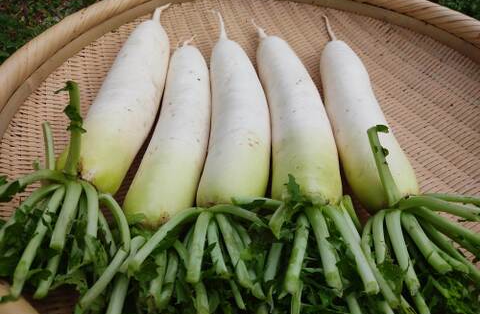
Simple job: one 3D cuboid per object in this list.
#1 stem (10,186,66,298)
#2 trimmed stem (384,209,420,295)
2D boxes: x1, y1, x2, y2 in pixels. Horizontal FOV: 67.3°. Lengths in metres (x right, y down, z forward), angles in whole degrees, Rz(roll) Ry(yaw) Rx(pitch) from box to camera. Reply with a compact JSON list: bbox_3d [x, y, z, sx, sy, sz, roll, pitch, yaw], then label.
[{"bbox_3d":[-0.186,0.075,0.338,0.013,0.019,0.104,9,65,6],"label":"stem"},{"bbox_3d":[0.148,0.084,0.327,0.012,0.015,0.075,-1,60,2],"label":"trimmed stem"}]

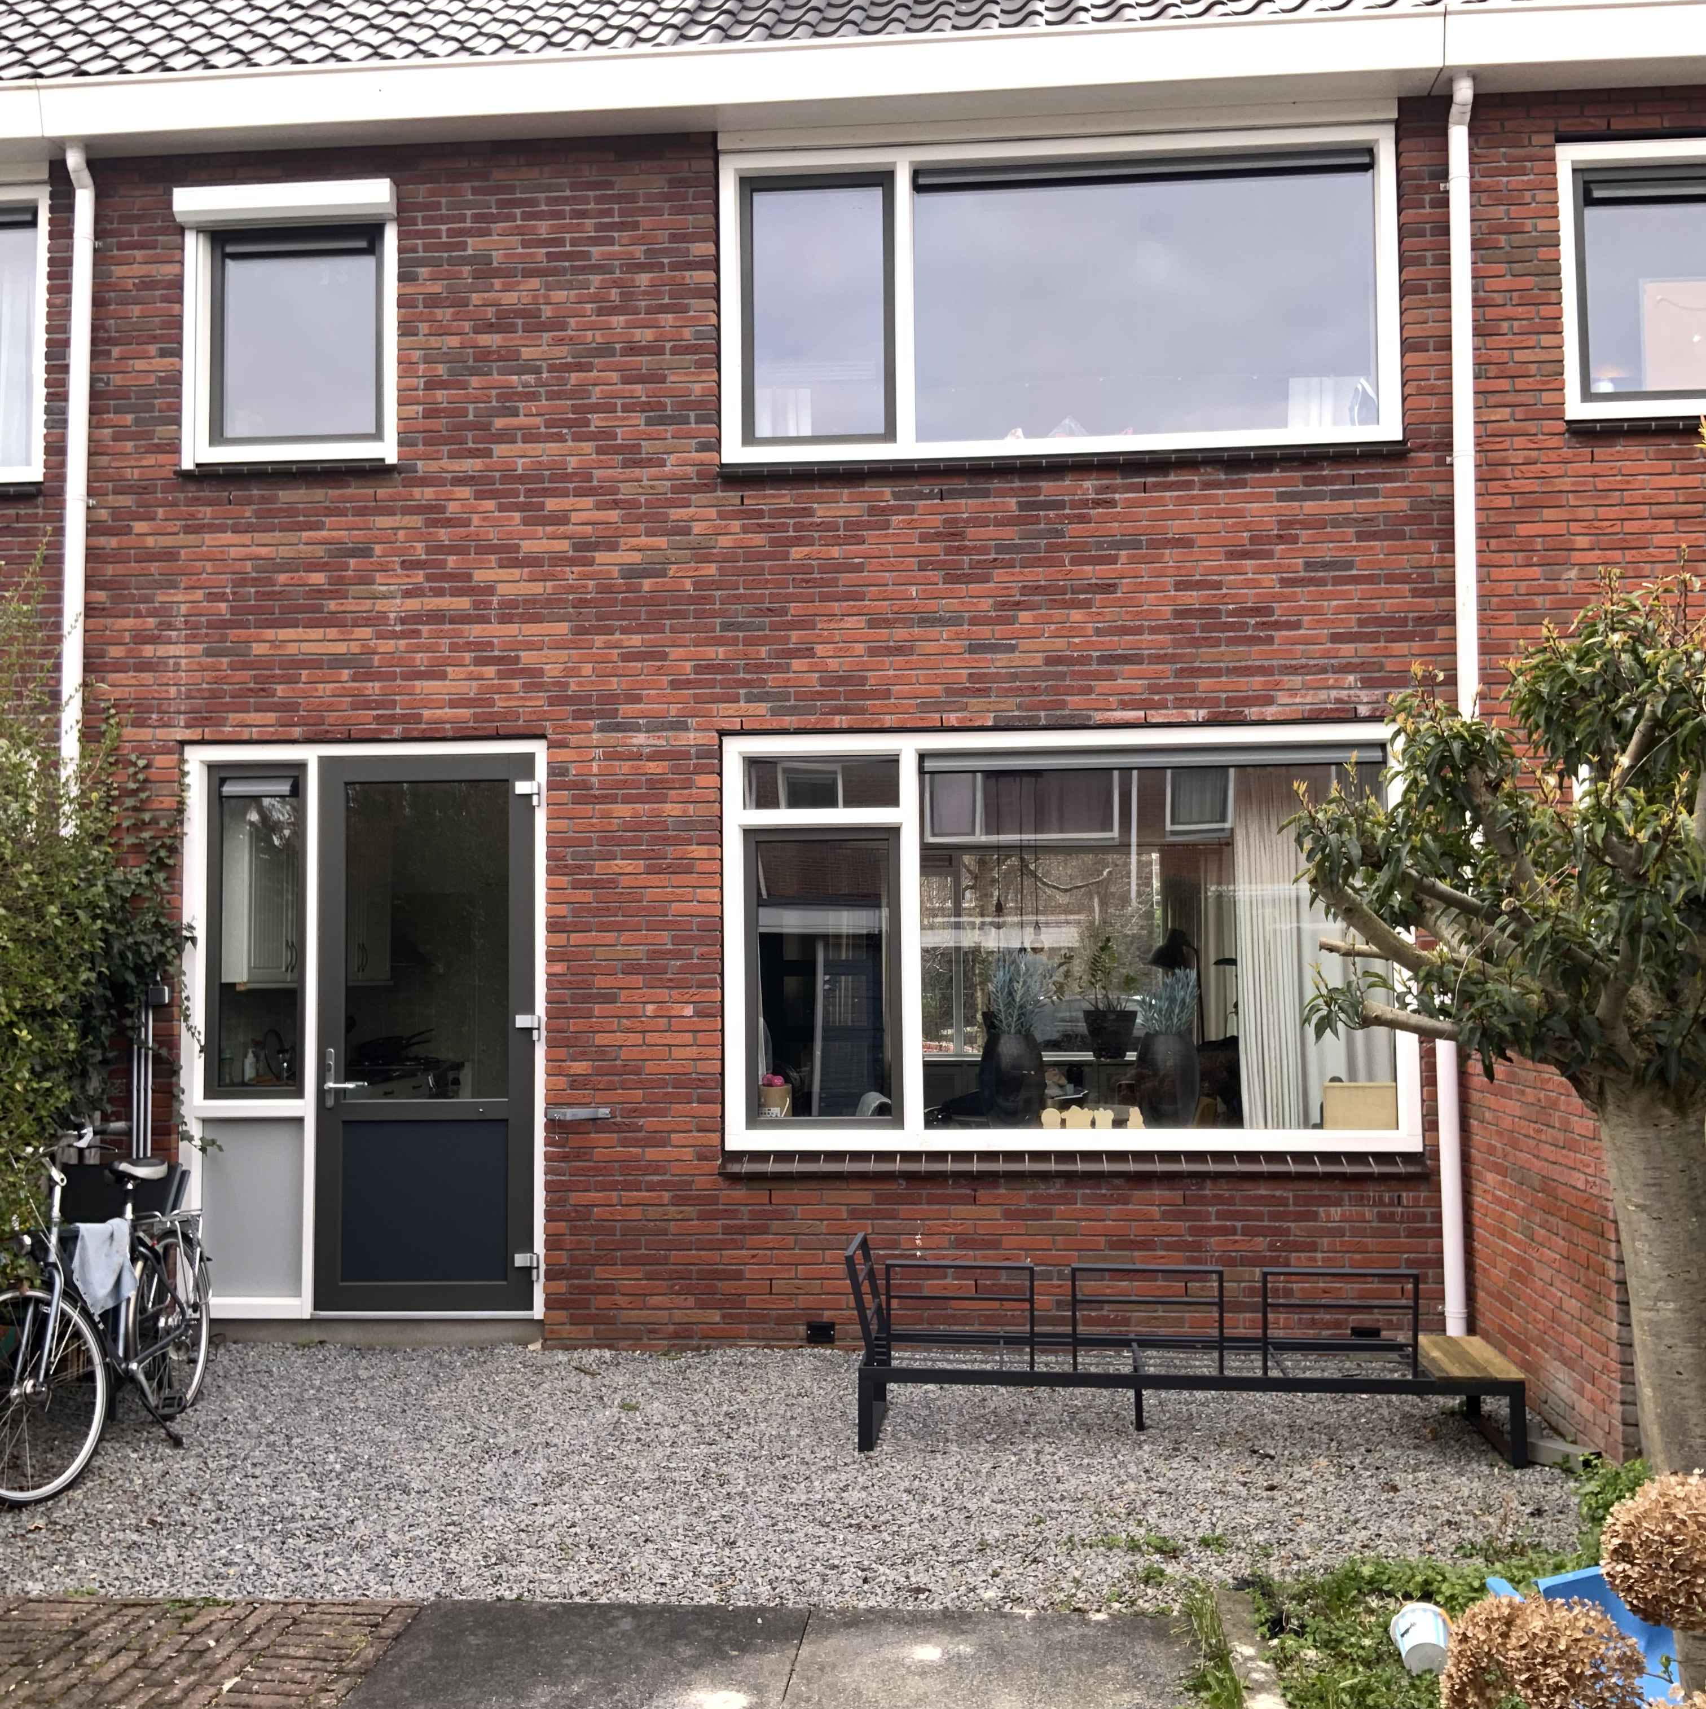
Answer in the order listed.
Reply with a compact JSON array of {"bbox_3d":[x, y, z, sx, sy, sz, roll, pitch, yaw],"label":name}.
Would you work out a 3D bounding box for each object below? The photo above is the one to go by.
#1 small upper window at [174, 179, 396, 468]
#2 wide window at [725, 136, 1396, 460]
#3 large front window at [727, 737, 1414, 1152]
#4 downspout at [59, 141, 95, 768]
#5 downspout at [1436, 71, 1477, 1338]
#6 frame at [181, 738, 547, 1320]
[{"bbox_3d":[-2.519,-2.344,8.526,1.005,1.230,0.260,-1,-4,5],"label":"small upper window"},{"bbox_3d":[0.889,-2.442,8.376,2.948,1.406,0.120,-1,-4,5],"label":"wide window"},{"bbox_3d":[0.914,0.368,8.195,2.940,1.802,0.120,-1,-4,5],"label":"large front window"},{"bbox_3d":[-3.441,-0.568,8.360,0.095,5.240,0.200,-1,-4,5],"label":"downspout"},{"bbox_3d":[2.511,-0.629,7.863,0.230,5.250,0.200,-1,-4,5],"label":"downspout"},{"bbox_3d":[-2.152,0.769,8.428,1.646,2.514,0.120,-1,-4,5],"label":"frame"}]

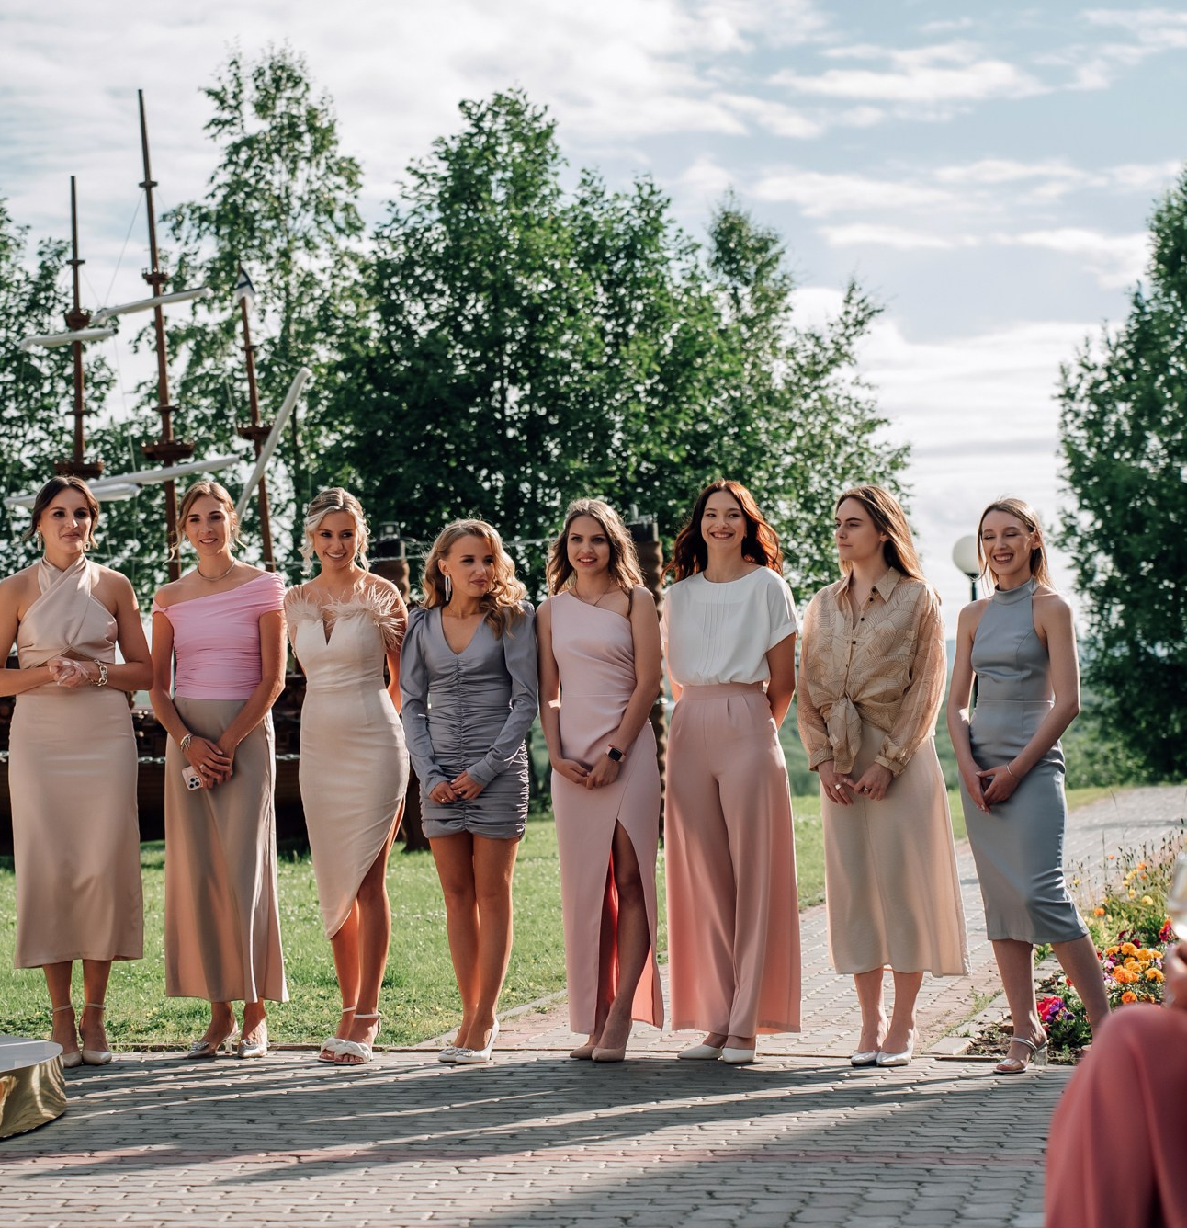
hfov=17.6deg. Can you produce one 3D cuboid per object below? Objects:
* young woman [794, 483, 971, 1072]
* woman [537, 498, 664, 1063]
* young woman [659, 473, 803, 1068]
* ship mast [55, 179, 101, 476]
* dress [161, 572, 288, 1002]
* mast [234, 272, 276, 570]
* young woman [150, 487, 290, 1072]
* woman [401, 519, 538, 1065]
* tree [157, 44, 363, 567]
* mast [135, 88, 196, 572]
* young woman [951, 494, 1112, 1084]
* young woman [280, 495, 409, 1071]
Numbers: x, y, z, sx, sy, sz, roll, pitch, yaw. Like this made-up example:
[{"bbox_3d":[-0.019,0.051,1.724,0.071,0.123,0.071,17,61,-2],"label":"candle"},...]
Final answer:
[{"bbox_3d":[0.872,0.482,11.610,0.500,1.747,0.360,0,-1,29],"label":"young woman"},{"bbox_3d":[0.022,0.506,11.650,0.420,1.710,0.340,-1,-1,19],"label":"woman"},{"bbox_3d":[0.424,0.475,11.660,0.430,1.762,0.330,0,-1,22],"label":"young woman"},{"bbox_3d":[-3.238,-1.183,24.100,0.310,3.150,0.310,-1,-1,-17],"label":"ship mast"},{"bbox_3d":[-1.142,0.534,11.830,0.390,1.316,0.320,0,-1,12],"label":"dress"},{"bbox_3d":[-2.124,-0.948,24.800,0.260,2.550,0.260,-5,-1,-17],"label":"mast"},{"bbox_3d":[-1.147,0.478,11.700,0.440,1.760,0.350,-1,-1,19],"label":"young woman"},{"bbox_3d":[-0.378,0.534,11.660,0.420,1.644,0.320,0,-1,16],"label":"woman"},{"bbox_3d":[-3.097,-1.741,36.000,2.100,7.300,2.100,0,-1,0],"label":"tree"},{"bbox_3d":[-2.748,-1.472,24.400,0.360,3.750,0.360,-4,-1,-17],"label":"mast"},{"bbox_3d":[1.299,0.501,11.460,0.440,1.706,0.420,0,-1,33],"label":"young woman"},{"bbox_3d":[-0.754,0.486,11.630,0.390,1.739,0.320,0,-1,16],"label":"young woman"}]

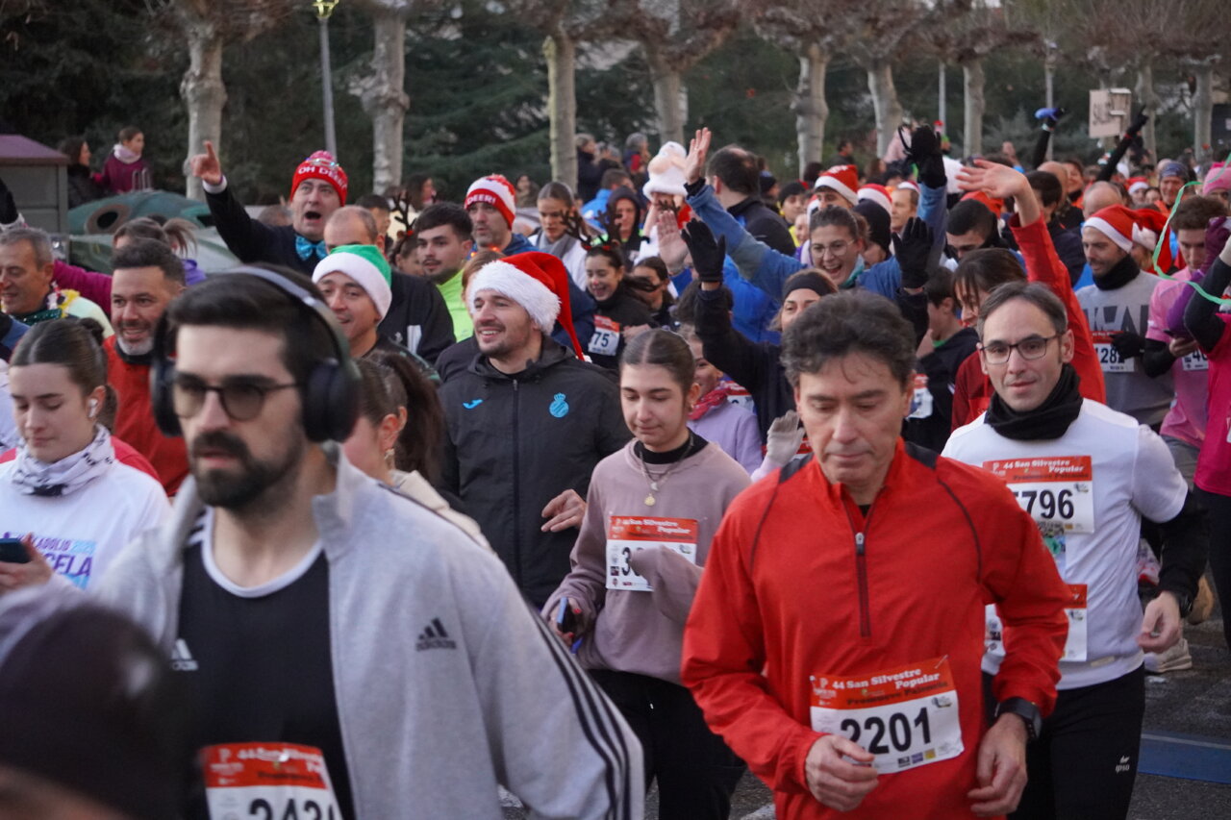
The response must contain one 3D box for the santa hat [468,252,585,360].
[{"bbox_3d":[-0.206,-0.246,6.650,0.230,0.245,0.270,7,0,35],"label":"santa hat"}]

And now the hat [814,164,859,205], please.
[{"bbox_3d":[1.008,-1.036,12.800,0.210,0.190,0.230,10,3,24],"label":"hat"}]

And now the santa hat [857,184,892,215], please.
[{"bbox_3d":[1.267,-1.025,13.700,0.210,0.200,0.240,4,-6,18],"label":"santa hat"}]

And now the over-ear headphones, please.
[{"bbox_3d":[-0.396,-0.061,3.070,0.205,0.190,0.090,2,6,18],"label":"over-ear headphones"}]

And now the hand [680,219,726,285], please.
[{"bbox_3d":[0.249,-0.456,8.100,0.115,0.190,0.065,-16,6,13],"label":"hand"}]

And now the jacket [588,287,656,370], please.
[{"bbox_3d":[-0.021,-0.189,11.000,0.460,0.600,0.340,3,6,30],"label":"jacket"}]

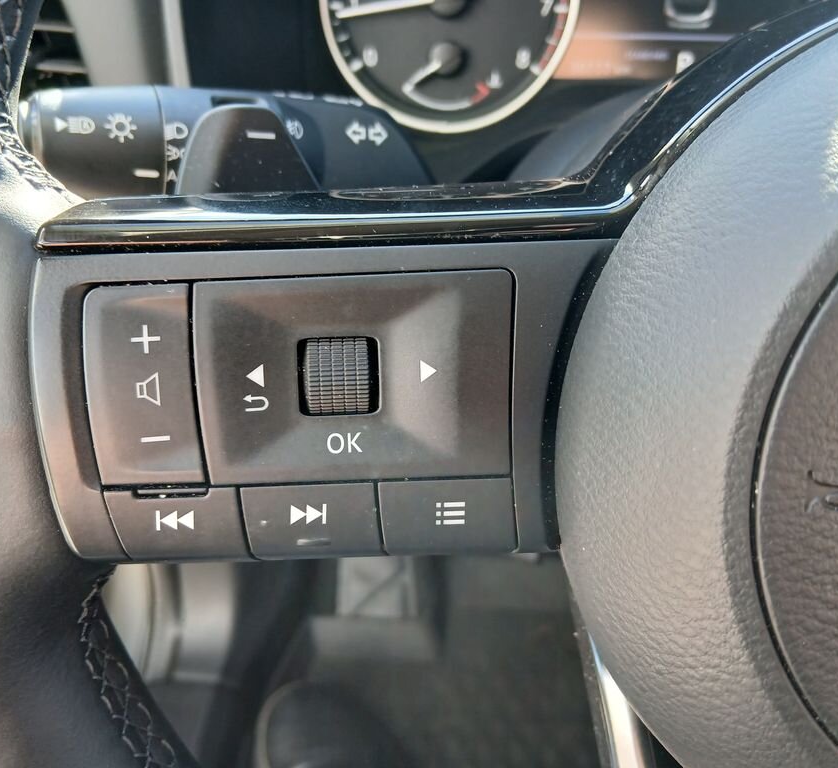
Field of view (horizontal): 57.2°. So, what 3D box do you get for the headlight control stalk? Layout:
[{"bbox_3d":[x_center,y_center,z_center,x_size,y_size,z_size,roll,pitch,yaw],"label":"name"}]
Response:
[{"bbox_3d":[-0.045,-0.060,0.200,0.105,0.034,0.034,-6,15,-23],"label":"headlight control stalk"}]

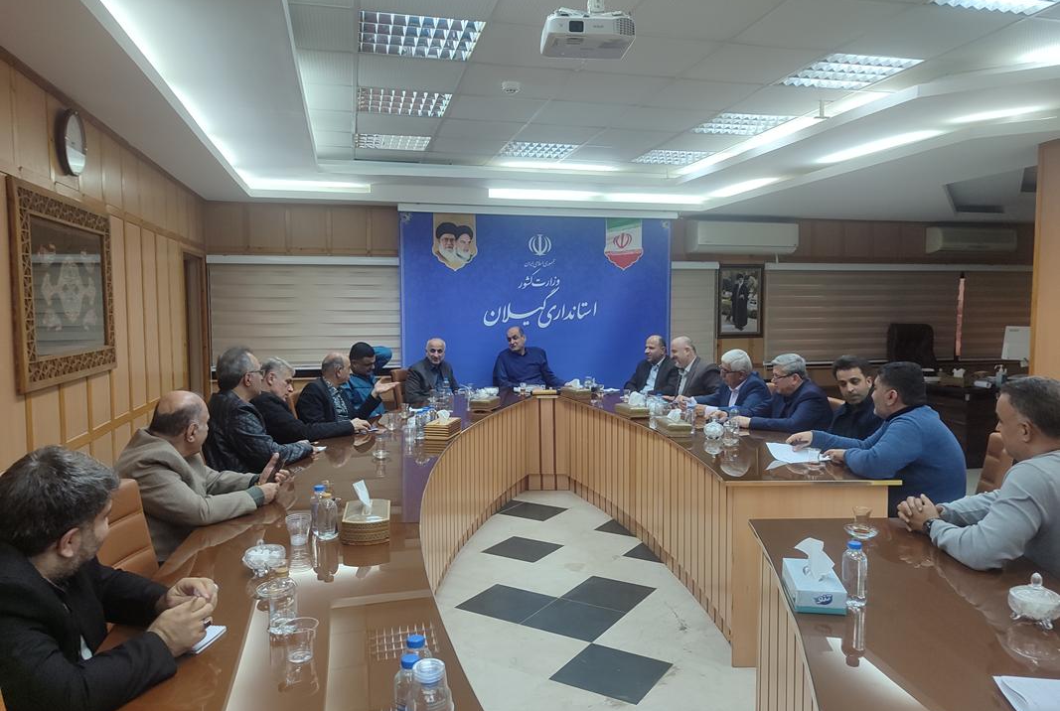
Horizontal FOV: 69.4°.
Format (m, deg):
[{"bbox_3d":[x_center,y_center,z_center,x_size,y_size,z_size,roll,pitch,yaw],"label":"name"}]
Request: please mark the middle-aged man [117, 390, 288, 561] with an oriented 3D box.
[{"bbox_3d":[-1.117,0.738,2.775,0.740,1.250,0.580,-1,4,-23],"label":"middle-aged man"}]

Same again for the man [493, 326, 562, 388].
[{"bbox_3d":[-0.030,0.419,7.526,0.600,1.340,0.750,0,4,-5],"label":"man"}]

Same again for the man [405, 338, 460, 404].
[{"bbox_3d":[-0.741,0.507,6.349,0.600,1.290,0.720,-2,4,-36],"label":"man"}]

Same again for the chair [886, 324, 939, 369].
[{"bbox_3d":[4.286,0.373,8.630,0.640,1.300,0.660,0,4,-6],"label":"chair"}]

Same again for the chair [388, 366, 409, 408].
[{"bbox_3d":[-0.795,0.649,6.415,0.600,1.000,0.640,-3,5,-44],"label":"chair"}]

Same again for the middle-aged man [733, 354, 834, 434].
[{"bbox_3d":[1.684,0.611,5.052,0.700,1.270,0.520,-1,4,-12],"label":"middle-aged man"}]

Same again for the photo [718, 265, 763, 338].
[{"bbox_3d":[2.502,-0.639,9.076,0.579,0.834,0.040,-1,4,-13],"label":"photo"}]

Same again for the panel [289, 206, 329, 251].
[{"bbox_3d":[-2.227,-1.283,7.695,0.384,0.446,0.025,-1,3,-13],"label":"panel"}]

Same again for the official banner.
[{"bbox_3d":[0.121,-0.496,8.430,3.031,2.050,0.050,-1,4,-13],"label":"official banner"}]

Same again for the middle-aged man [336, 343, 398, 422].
[{"bbox_3d":[-1.076,0.553,5.561,0.750,1.290,0.620,1,4,20],"label":"middle-aged man"}]

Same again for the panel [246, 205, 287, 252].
[{"bbox_3d":[-2.616,-1.259,7.606,0.376,0.460,0.025,-1,3,-13],"label":"panel"}]

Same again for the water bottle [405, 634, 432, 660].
[{"bbox_3d":[-0.207,0.605,1.406,0.062,0.180,0.062,0,4,0],"label":"water bottle"}]

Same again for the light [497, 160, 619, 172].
[{"bbox_3d":[0.258,-1.739,6.980,1.180,0.060,0.080,-1,4,-13],"label":"light"}]

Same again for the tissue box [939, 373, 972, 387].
[{"bbox_3d":[4.279,0.264,7.732,0.250,0.095,0.140,2,4,24],"label":"tissue box"}]

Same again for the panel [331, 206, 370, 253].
[{"bbox_3d":[-1.903,-1.343,8.062,0.386,0.470,0.030,-1,4,-13],"label":"panel"}]

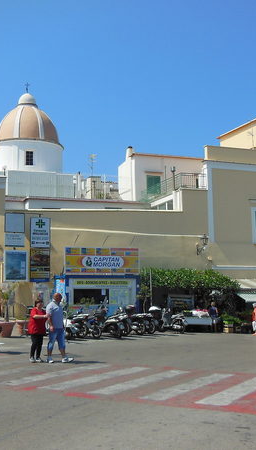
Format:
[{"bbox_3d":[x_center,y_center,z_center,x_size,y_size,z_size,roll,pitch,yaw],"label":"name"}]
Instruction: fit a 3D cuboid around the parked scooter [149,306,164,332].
[{"bbox_3d":[1.344,4.643,28.800,0.720,1.220,1.850,3,-8,-25],"label":"parked scooter"}]

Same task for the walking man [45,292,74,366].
[{"bbox_3d":[-1.726,2.603,14.850,0.680,1.730,0.550,-5,-9,29],"label":"walking man"}]

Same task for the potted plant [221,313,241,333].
[{"bbox_3d":[5.340,5.105,30.700,0.950,1.030,0.900,2,-8,-18],"label":"potted plant"}]

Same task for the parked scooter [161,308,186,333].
[{"bbox_3d":[2.247,4.716,29.100,0.700,1.150,1.800,6,-10,-43],"label":"parked scooter"}]

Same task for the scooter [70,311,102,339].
[{"bbox_3d":[-1.732,4.154,24.600,0.720,1.150,1.850,4,-9,-33],"label":"scooter"}]

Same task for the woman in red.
[{"bbox_3d":[-2.243,2.613,14.604,0.450,1.570,0.550,-8,-10,41],"label":"woman in red"}]

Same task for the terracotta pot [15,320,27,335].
[{"bbox_3d":[-4.297,4.235,24.300,0.670,0.610,0.670,-1,-8,0],"label":"terracotta pot"}]

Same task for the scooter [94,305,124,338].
[{"bbox_3d":[-0.797,4.281,26.089,0.700,1.333,1.850,4,-9,-35],"label":"scooter"}]

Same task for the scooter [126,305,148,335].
[{"bbox_3d":[0.349,4.424,27.384,0.700,1.262,1.850,4,-9,-35],"label":"scooter"}]

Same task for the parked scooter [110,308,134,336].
[{"bbox_3d":[-0.240,4.265,25.700,0.720,1.170,1.850,3,-9,-29],"label":"parked scooter"}]

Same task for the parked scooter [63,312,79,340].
[{"bbox_3d":[-2.723,4.199,24.883,0.700,1.250,1.850,4,-9,-35],"label":"parked scooter"}]

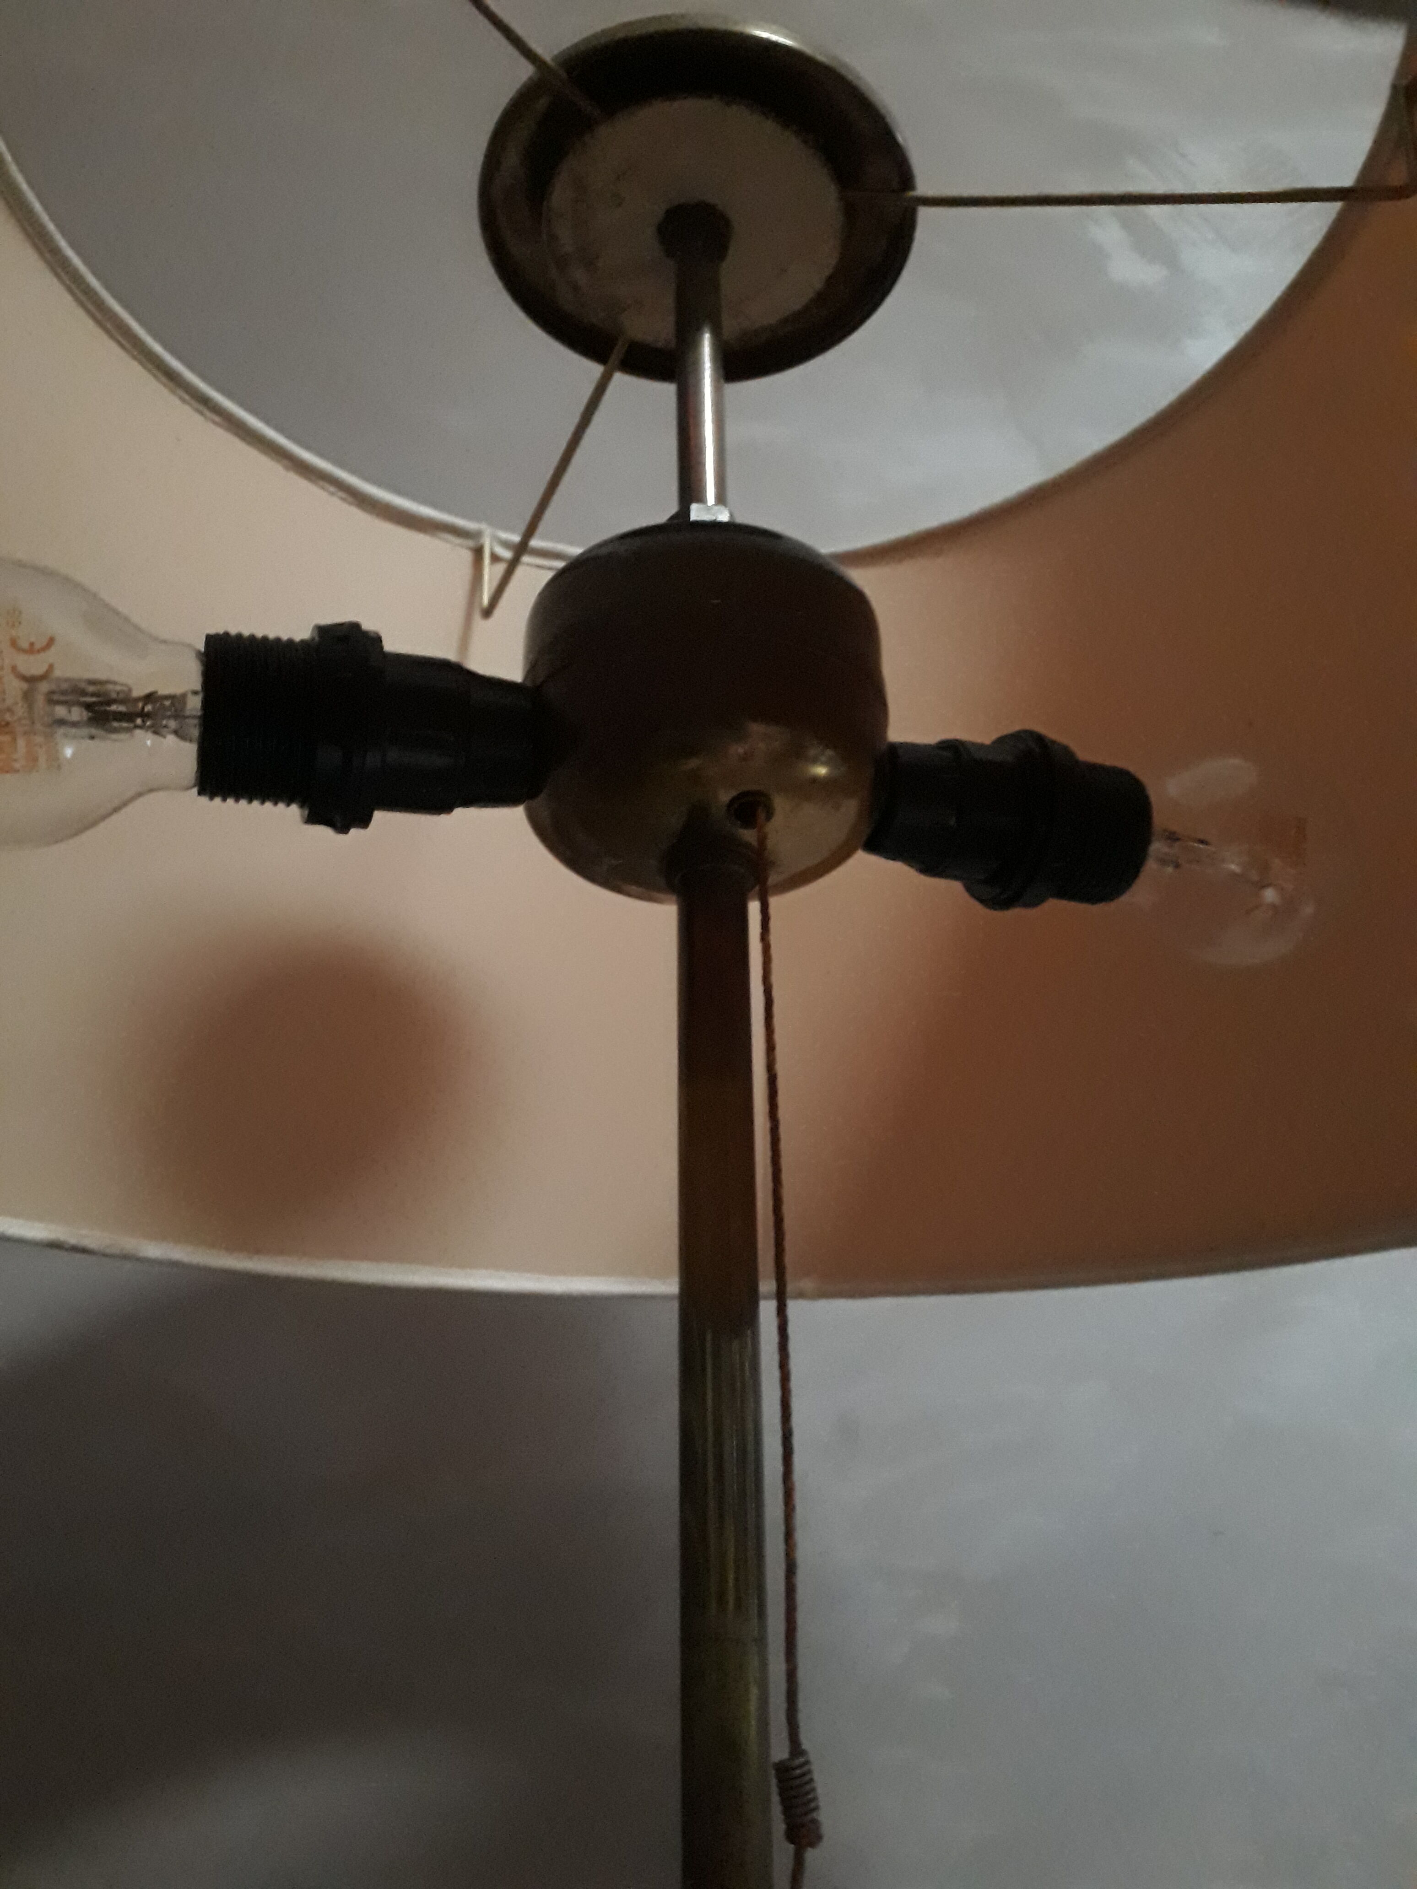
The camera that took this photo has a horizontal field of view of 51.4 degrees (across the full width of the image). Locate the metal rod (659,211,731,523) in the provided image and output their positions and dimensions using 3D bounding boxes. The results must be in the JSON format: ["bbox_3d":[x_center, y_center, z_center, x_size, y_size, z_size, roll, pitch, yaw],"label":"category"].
[{"bbox_3d":[-0.001,-0.117,0.306,0.016,0.081,0.016,-1,-21,0],"label":"metal rod"}]

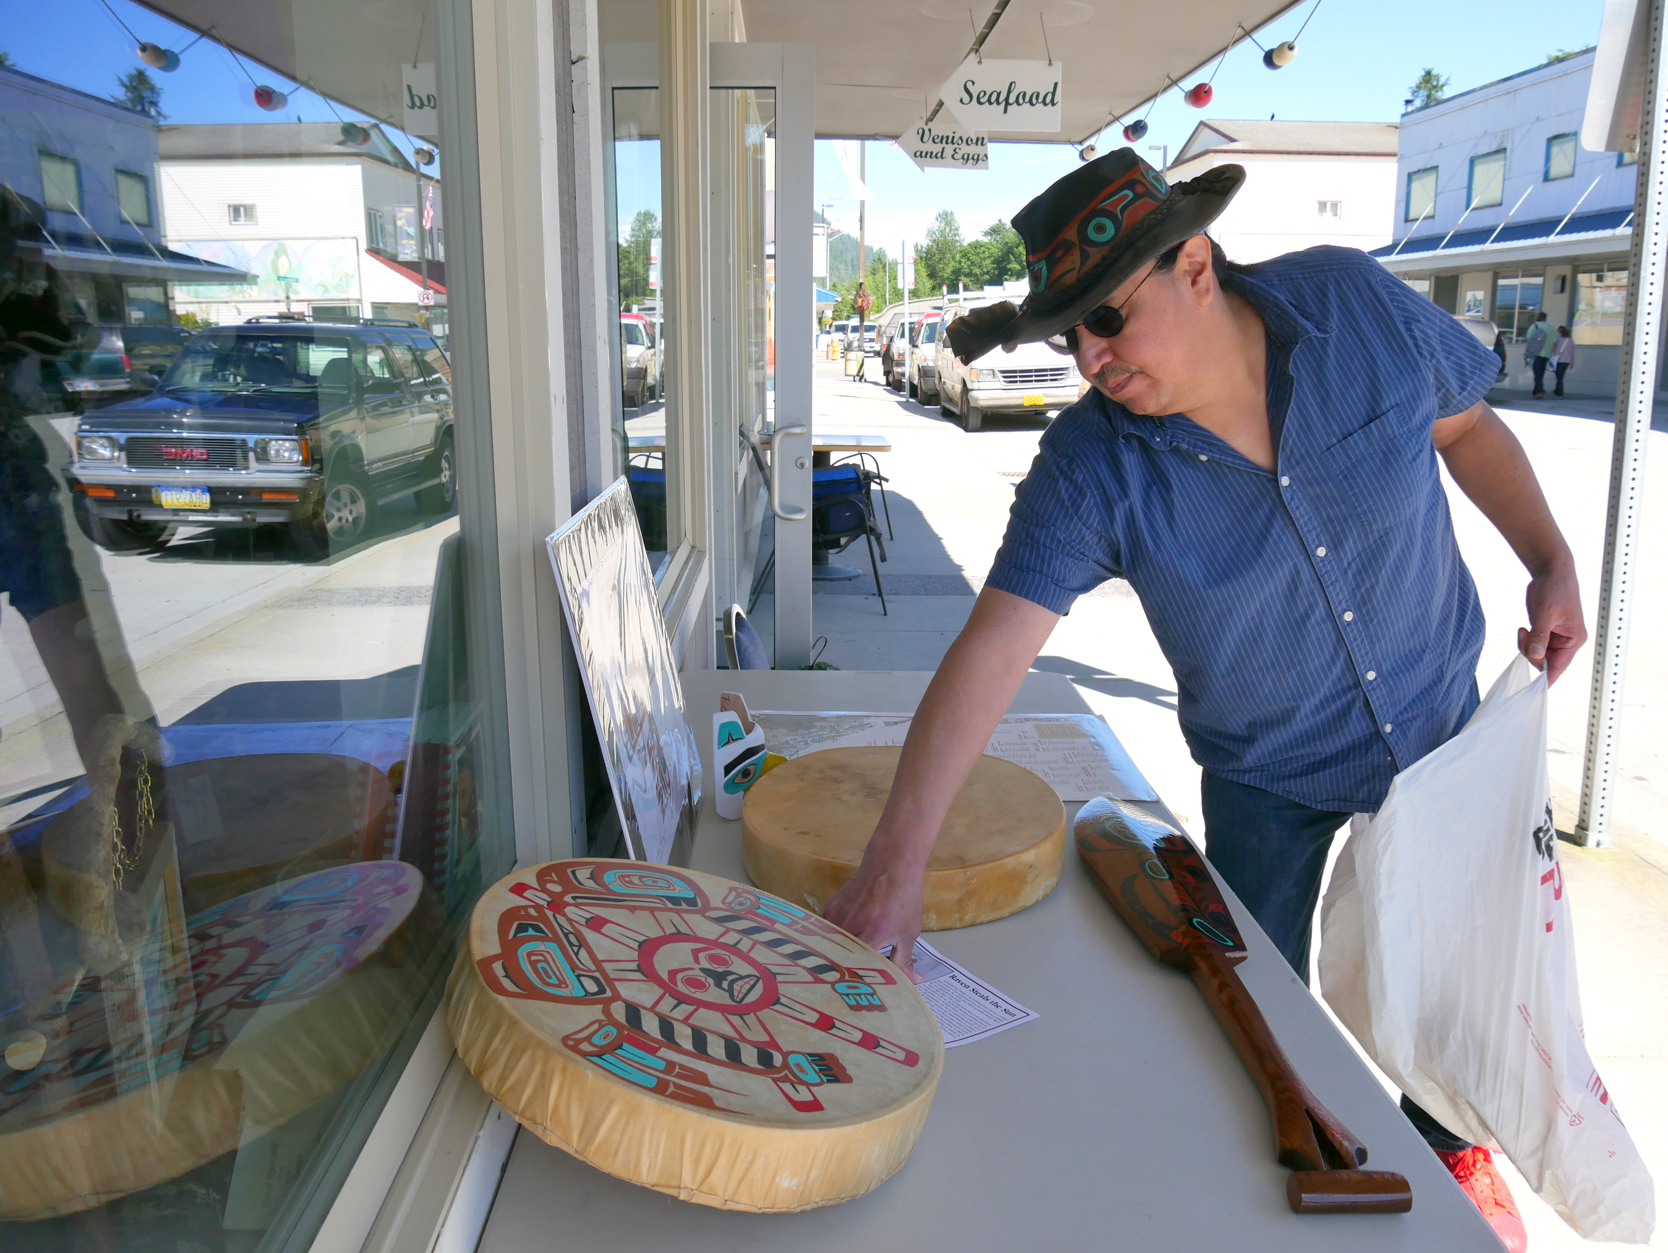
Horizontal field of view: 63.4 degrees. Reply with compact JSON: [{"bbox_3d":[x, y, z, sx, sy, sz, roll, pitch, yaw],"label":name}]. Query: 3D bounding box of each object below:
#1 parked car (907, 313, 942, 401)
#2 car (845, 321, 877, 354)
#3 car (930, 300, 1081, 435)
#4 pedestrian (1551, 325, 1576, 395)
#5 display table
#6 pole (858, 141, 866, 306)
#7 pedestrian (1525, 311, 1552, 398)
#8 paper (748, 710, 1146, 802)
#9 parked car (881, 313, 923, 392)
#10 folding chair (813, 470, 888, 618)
[{"bbox_3d":[2.745,-5.771,29.021,1.880,1.850,4.800,0,13,-1],"label":"parked car"},{"bbox_3d":[1.621,-16.182,75.865,1.970,1.870,5.400,0,13,-2],"label":"car"},{"bbox_3d":[3.027,-4.450,22.610,2.020,2.040,5.400,0,13,0],"label":"car"},{"bbox_3d":[15.823,-5.739,29.276,0.500,1.530,0.360,4,13,16],"label":"pedestrian"},{"bbox_3d":[0.094,0.646,1.846,0.760,0.740,1.830,0,13,-2],"label":"display table"},{"bbox_3d":[0.826,-11.424,39.498,0.200,8.000,0.200,0,13,-2],"label":"pole"},{"bbox_3d":[14.962,-5.718,28.540,0.600,1.800,0.420,4,13,16],"label":"pedestrian"},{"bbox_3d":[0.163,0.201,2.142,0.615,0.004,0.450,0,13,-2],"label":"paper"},{"bbox_3d":[2.438,-7.158,35.263,1.980,1.850,5.500,0,13,-1],"label":"parked car"},{"bbox_3d":[-0.084,-0.510,6.914,0.630,0.800,0.530,0,13,-2],"label":"folding chair"}]

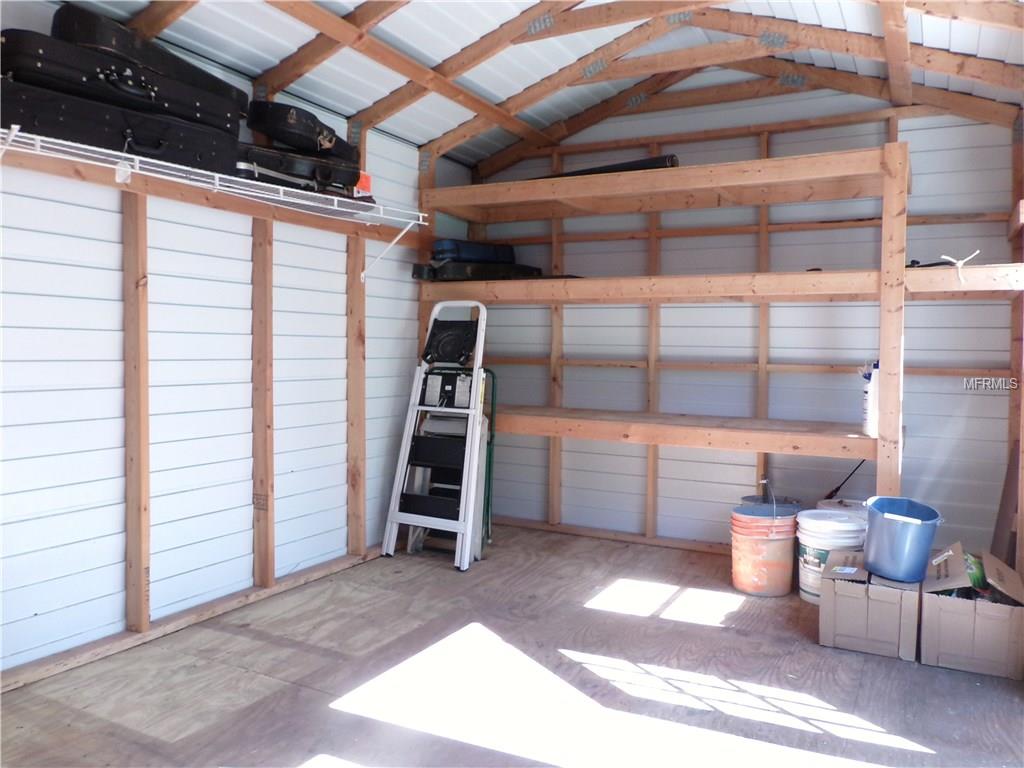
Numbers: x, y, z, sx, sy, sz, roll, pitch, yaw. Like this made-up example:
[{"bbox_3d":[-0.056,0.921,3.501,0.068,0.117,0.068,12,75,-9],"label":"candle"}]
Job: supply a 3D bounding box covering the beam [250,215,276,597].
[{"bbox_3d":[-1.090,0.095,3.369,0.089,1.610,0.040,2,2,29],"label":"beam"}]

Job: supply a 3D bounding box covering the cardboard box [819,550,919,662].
[{"bbox_3d":[1.369,0.830,2.931,0.315,0.250,0.410,2,3,27],"label":"cardboard box"}]

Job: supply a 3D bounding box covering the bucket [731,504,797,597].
[{"bbox_3d":[1.134,0.748,3.482,0.285,0.356,0.285,2,3,27],"label":"bucket"}]

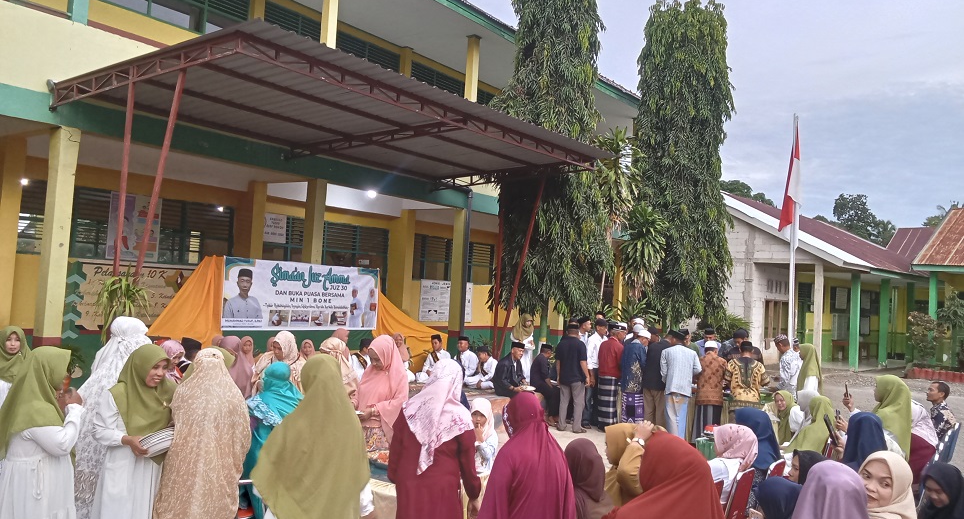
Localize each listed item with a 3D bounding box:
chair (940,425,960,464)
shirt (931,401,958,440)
[{"bbox_3d":[4.887,2.190,8.131,0.520,0.820,0.460,0,-5,41],"label":"chair"},{"bbox_3d":[4.853,1.817,7.950,0.360,0.620,0.480,0,-4,37],"label":"shirt"}]

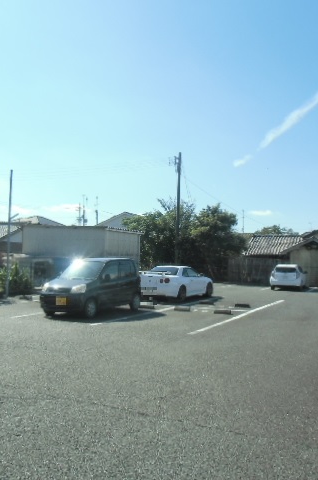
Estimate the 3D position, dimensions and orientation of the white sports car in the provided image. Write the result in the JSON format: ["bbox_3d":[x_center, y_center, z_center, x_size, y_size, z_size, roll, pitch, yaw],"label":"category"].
[{"bbox_3d":[0.847,1.769,18.973,1.800,1.360,4.550,0,-3,29],"label":"white sports car"}]

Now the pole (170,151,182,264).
[{"bbox_3d":[1.086,-1.640,31.510,0.800,9.150,0.450,2,-2,0],"label":"pole"}]

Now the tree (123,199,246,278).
[{"bbox_3d":[1.841,0.021,32.515,8.700,5.950,5.500,2,-2,0],"label":"tree"}]

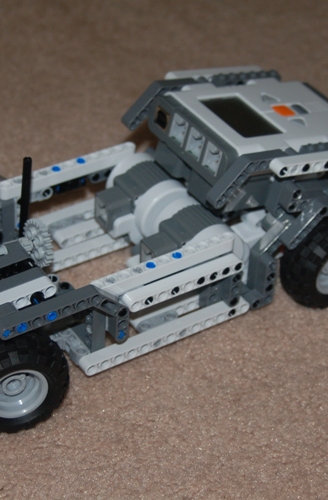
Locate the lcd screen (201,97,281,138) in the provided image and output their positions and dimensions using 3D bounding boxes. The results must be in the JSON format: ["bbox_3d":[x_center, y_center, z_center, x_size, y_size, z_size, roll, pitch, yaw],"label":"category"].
[{"bbox_3d":[0.042,-0.072,0.689,0.028,0.003,0.042,-10,40,-35],"label":"lcd screen"}]

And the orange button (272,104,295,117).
[{"bbox_3d":[0.068,-0.079,0.707,0.009,0.003,0.011,-10,40,-35],"label":"orange button"}]

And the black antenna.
[{"bbox_3d":[-0.071,-0.025,0.648,0.005,0.055,0.005,-18,44,-30],"label":"black antenna"}]

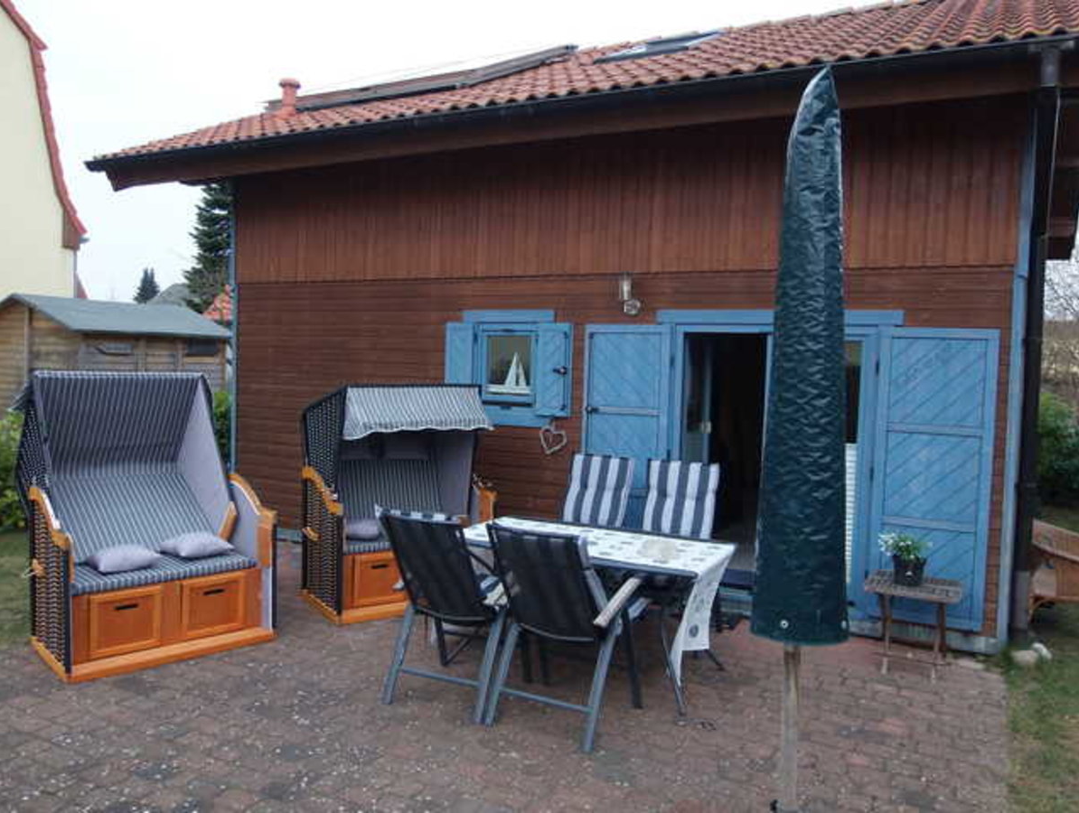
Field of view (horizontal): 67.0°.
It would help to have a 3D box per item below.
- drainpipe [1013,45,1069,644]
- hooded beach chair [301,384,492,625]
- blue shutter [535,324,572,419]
[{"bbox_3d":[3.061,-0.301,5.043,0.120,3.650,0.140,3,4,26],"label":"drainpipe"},{"bbox_3d":[-1.058,0.628,6.089,1.200,1.600,0.890,0,3,-34],"label":"hooded beach chair"},{"bbox_3d":[0.108,-0.292,6.489,0.325,0.725,0.045,3,3,27],"label":"blue shutter"}]

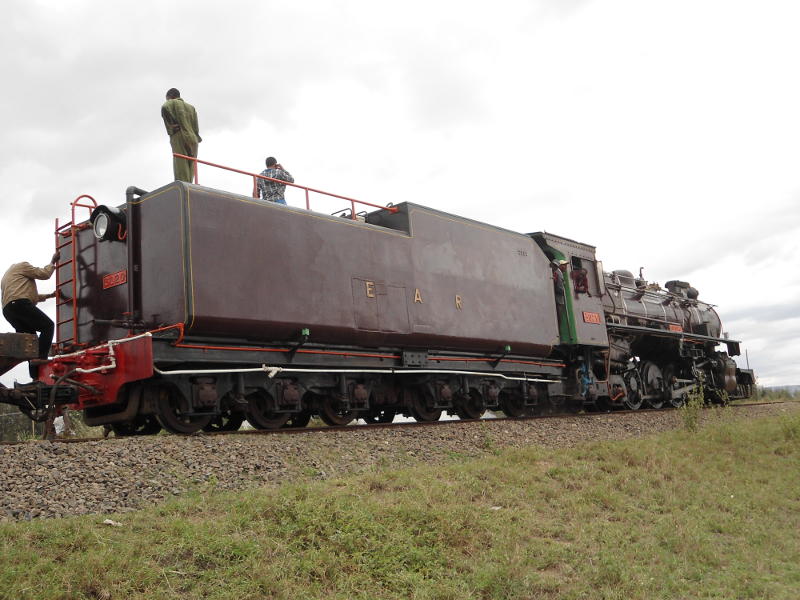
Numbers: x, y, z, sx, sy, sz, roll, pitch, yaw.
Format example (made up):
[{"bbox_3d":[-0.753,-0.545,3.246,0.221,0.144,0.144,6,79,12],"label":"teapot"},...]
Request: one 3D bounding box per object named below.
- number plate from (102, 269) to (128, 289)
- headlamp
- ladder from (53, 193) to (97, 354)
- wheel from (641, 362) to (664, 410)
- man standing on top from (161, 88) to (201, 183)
[{"bbox_3d":[-3.567,-0.255,10.760,0.520,0.160,0.030,-13,-12,37],"label":"number plate"},{"bbox_3d":[-3.688,-0.949,10.774,0.430,0.440,0.290,-13,-12,37],"label":"headlamp"},{"bbox_3d":[-4.270,-0.373,11.315,0.440,2.050,0.380,-13,-12,37],"label":"ladder"},{"bbox_3d":[6.550,2.233,22.217,0.150,1.250,1.250,-13,-12,37],"label":"wheel"},{"bbox_3d":[-2.934,-1.996,11.365,0.540,1.720,0.360,1,-12,-32],"label":"man standing on top"}]

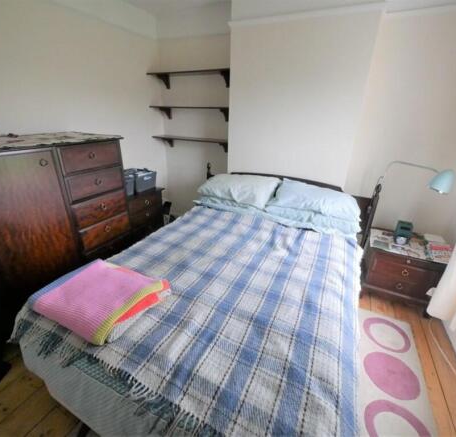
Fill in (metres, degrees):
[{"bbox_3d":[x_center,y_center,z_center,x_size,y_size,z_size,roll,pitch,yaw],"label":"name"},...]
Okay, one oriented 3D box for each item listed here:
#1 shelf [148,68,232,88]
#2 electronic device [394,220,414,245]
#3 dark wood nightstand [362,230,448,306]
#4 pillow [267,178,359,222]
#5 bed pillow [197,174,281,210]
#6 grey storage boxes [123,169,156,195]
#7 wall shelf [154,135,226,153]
[{"bbox_3d":[-0.413,-1.543,2.629,1.095,0.130,0.205,14,26,26],"label":"shelf"},{"bbox_3d":[1.452,0.128,1.944,0.105,0.180,0.095,14,26,26],"label":"electronic device"},{"bbox_3d":[1.504,0.443,2.084,0.540,0.505,0.475,14,26,26],"label":"dark wood nightstand"},{"bbox_3d":[0.752,-0.167,2.018,0.720,0.195,0.390,14,26,26],"label":"pillow"},{"bbox_3d":[0.091,-0.311,2.355,0.770,0.200,0.390,14,26,26],"label":"bed pillow"},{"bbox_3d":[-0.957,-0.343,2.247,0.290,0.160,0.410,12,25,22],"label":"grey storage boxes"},{"bbox_3d":[-0.433,-0.905,2.899,1.095,0.135,0.205,14,26,26],"label":"wall shelf"}]

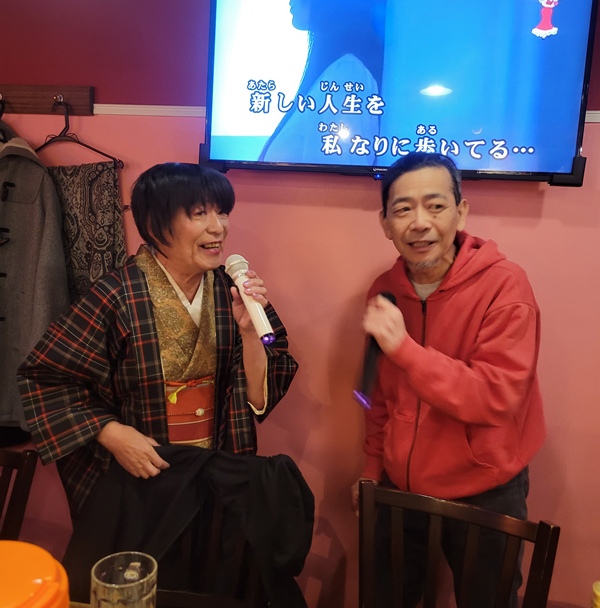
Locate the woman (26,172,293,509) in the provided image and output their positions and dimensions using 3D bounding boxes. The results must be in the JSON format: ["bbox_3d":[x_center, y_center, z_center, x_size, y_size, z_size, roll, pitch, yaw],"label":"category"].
[{"bbox_3d":[-0.340,0.484,1.390,0.560,1.610,0.380,0,8,-25],"label":"woman"}]

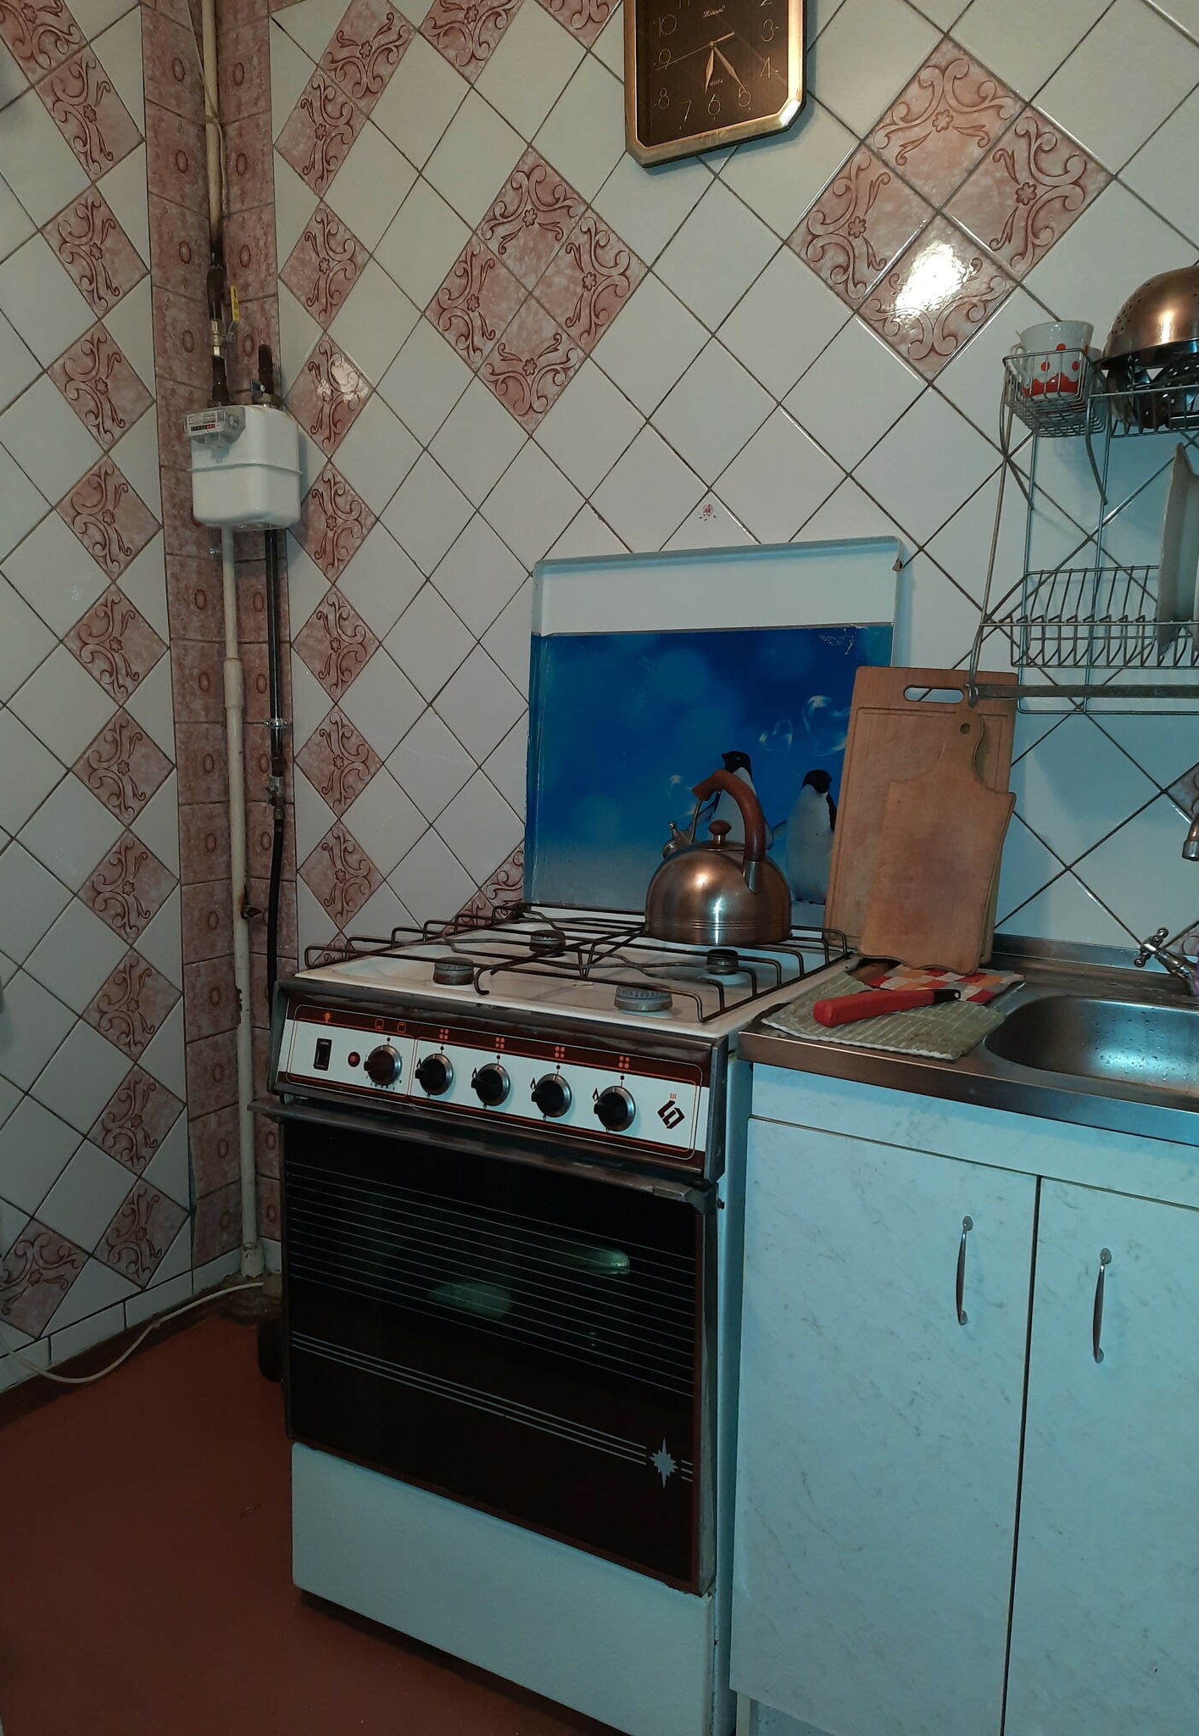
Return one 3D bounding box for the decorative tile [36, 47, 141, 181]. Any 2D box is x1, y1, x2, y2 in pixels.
[{"bbox_3d":[-0.841,-1.243,1.988,0.010,0.150,0.150,5,53,31],"label":"decorative tile"}]

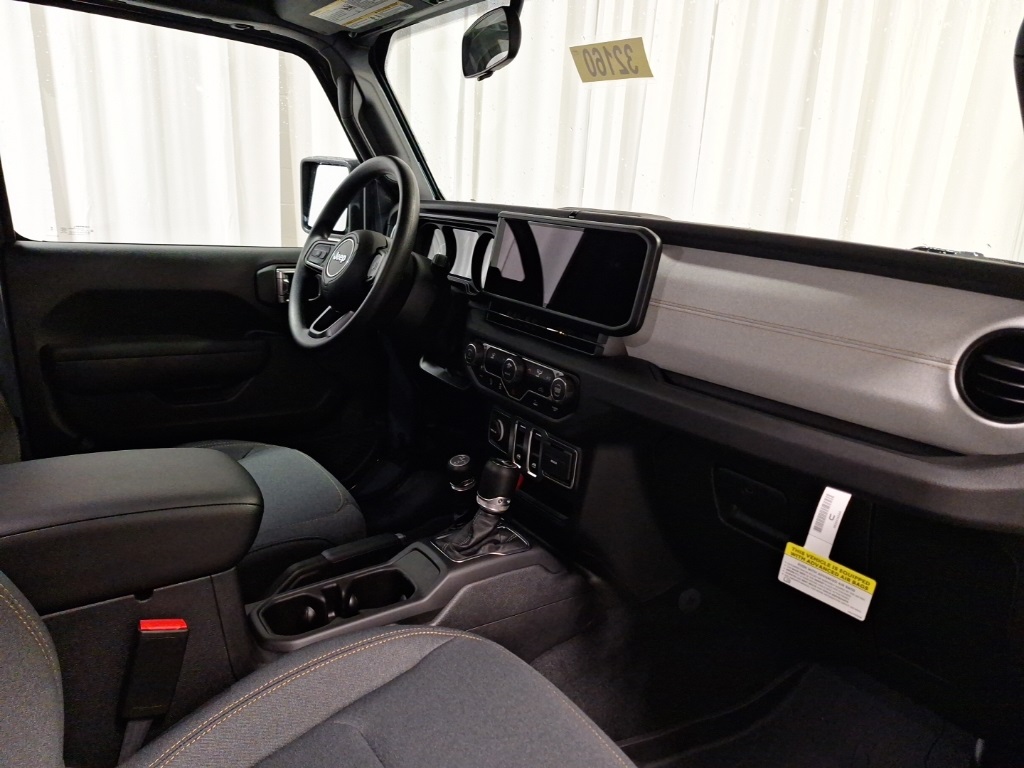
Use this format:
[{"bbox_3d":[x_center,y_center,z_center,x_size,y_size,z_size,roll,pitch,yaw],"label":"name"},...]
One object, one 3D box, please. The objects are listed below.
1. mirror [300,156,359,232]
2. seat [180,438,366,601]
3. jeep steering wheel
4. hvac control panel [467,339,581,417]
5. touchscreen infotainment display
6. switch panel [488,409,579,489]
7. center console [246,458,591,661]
[{"bbox_3d":[-0.459,-0.485,1.750,0.200,0.193,0.085,15,20,36],"label":"mirror"},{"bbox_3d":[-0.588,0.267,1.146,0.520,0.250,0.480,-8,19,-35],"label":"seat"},{"bbox_3d":[-0.273,-0.231,1.223,0.100,0.375,0.375,26,-2,-40],"label":"jeep steering wheel"},{"bbox_3d":[0.007,-0.007,0.985,0.042,0.086,0.260,-6,18,-36],"label":"hvac control panel"},{"bbox_3d":[0.079,-0.165,0.982,0.033,0.138,0.345,5,11,-38],"label":"touchscreen infotainment display"},{"bbox_3d":[0.028,0.092,1.034,0.030,0.075,0.222,-6,18,-36],"label":"switch panel"},{"bbox_3d":[-0.115,0.245,0.975,0.470,0.235,0.235,-8,19,-35],"label":"center console"}]

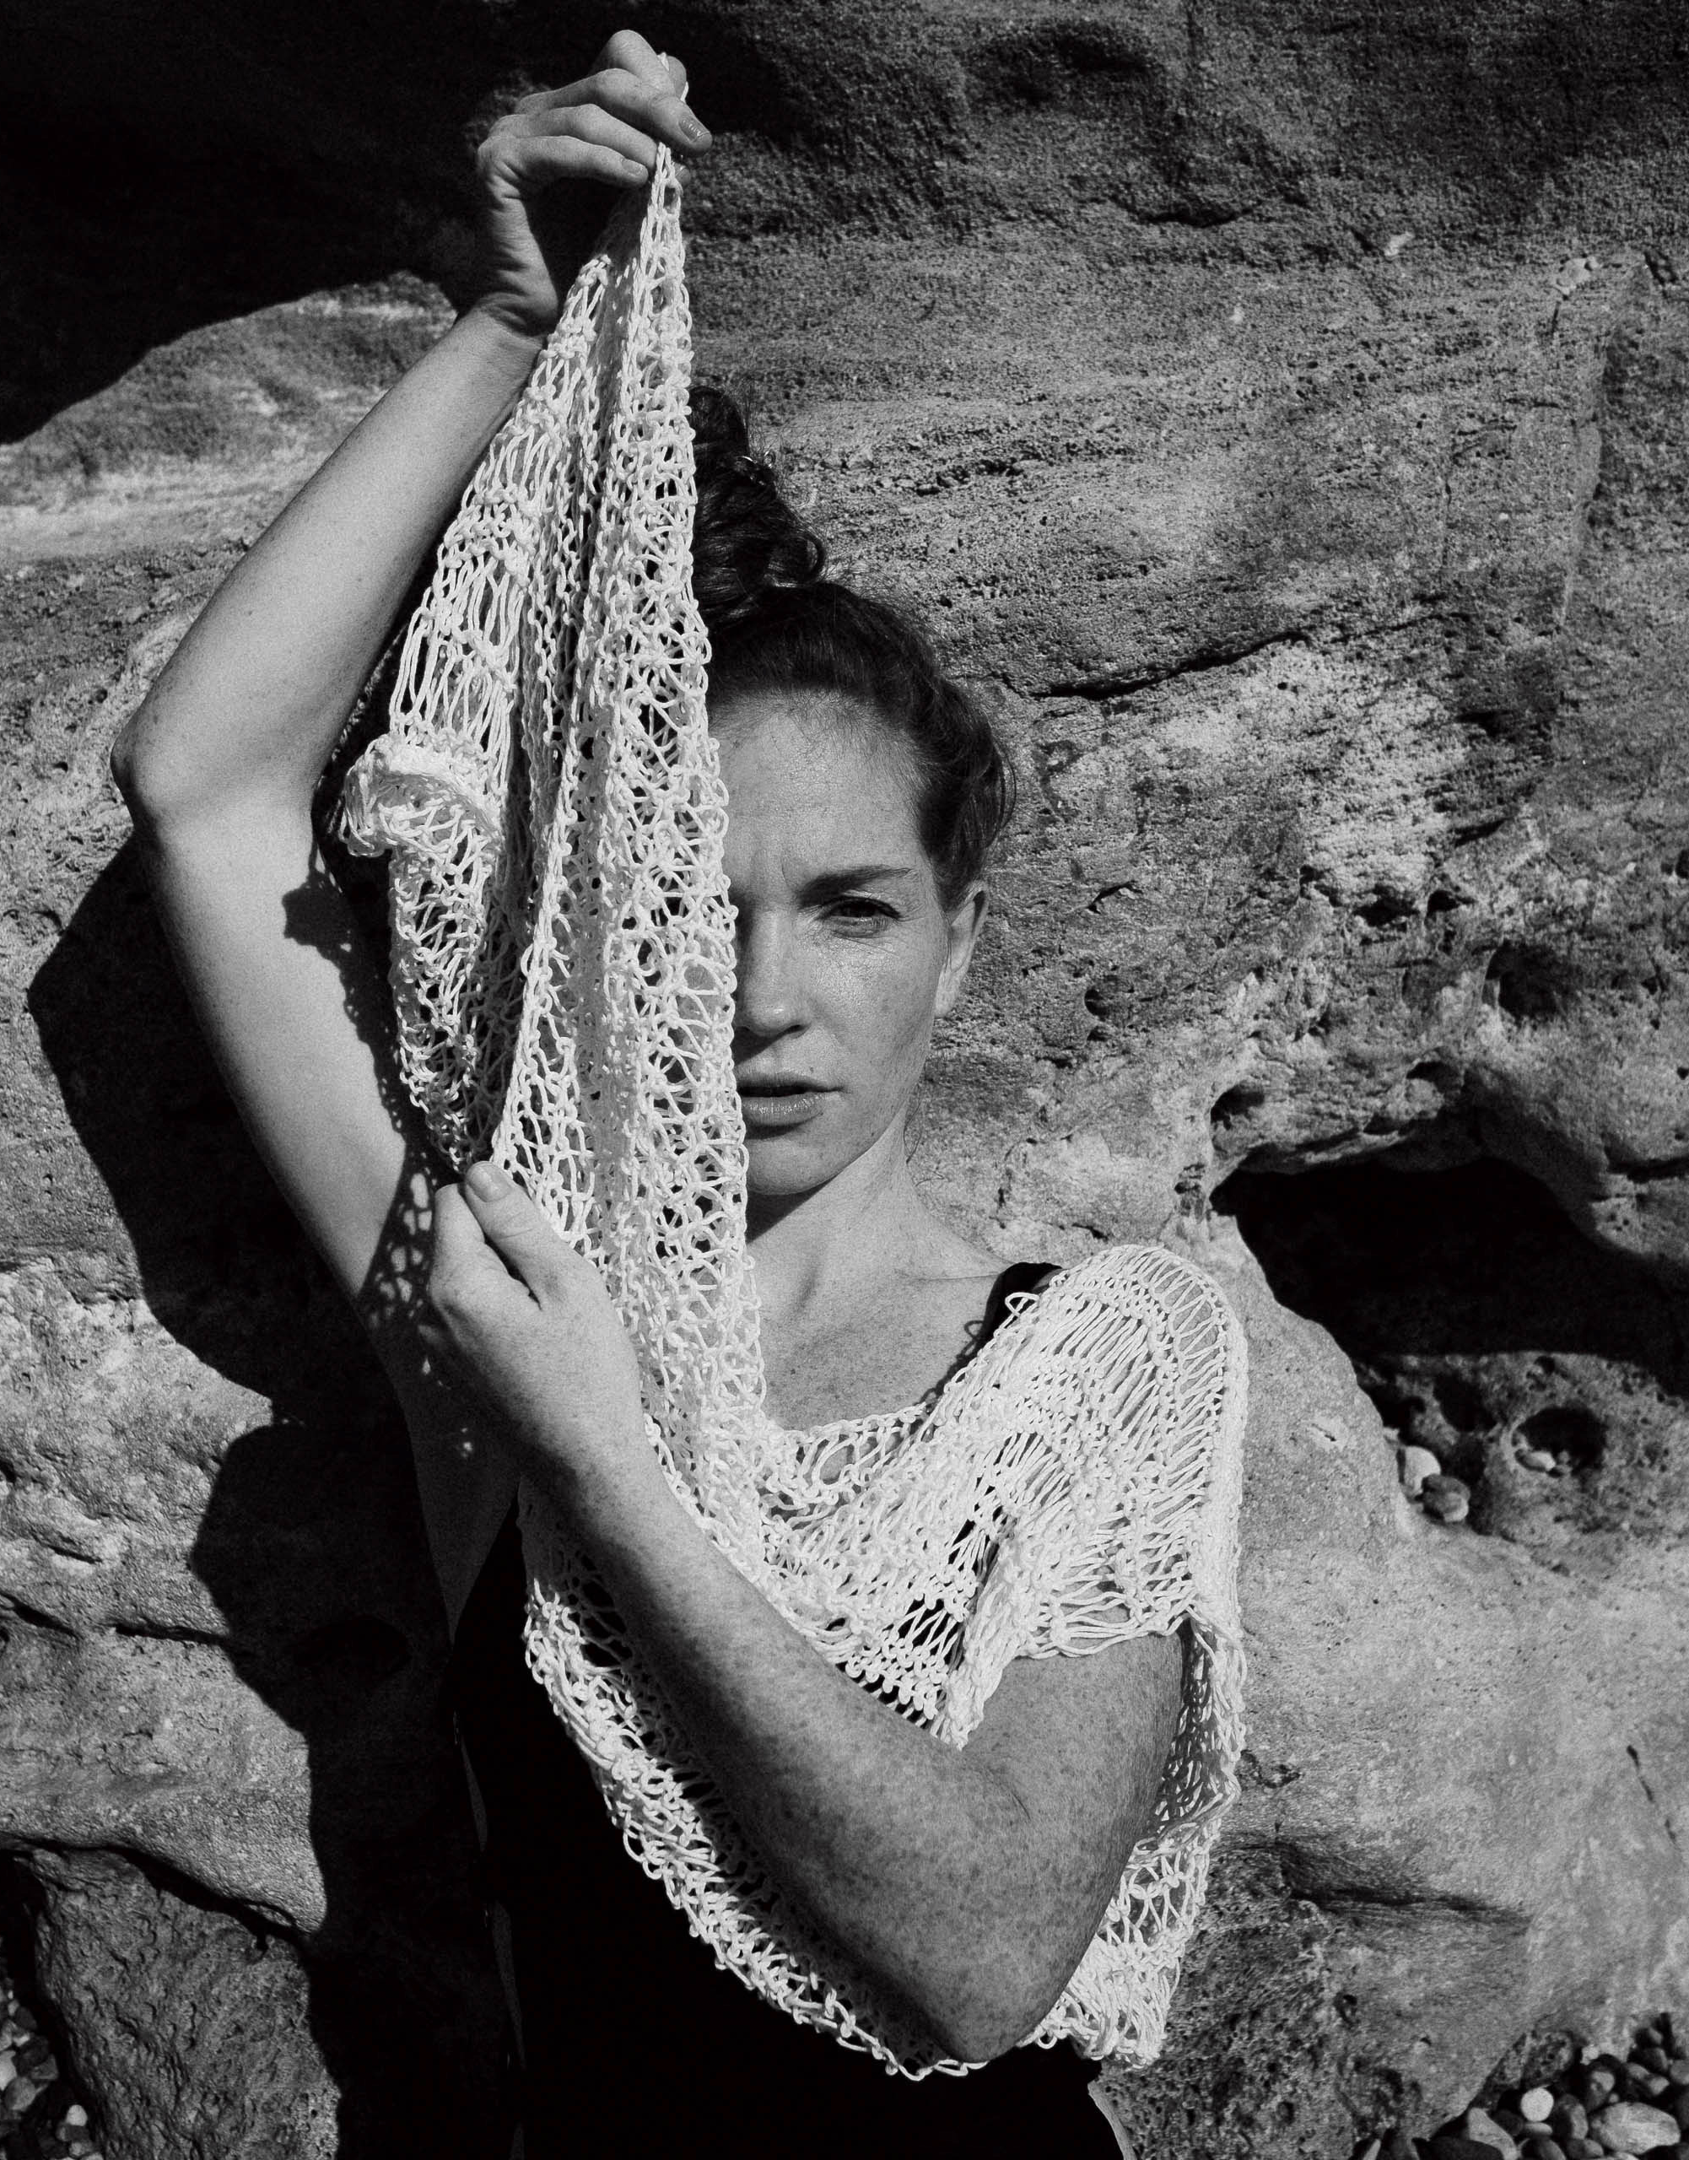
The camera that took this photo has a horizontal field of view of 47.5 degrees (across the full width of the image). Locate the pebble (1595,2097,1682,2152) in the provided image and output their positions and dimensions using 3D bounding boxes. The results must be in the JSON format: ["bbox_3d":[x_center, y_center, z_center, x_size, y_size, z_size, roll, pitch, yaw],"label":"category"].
[{"bbox_3d":[0.524,0.693,1.270,0.058,0.032,0.042,1,3,14],"label":"pebble"}]

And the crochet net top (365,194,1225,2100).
[{"bbox_3d":[-0.022,0.013,0.820,0.385,0.810,0.280,0,3,6],"label":"crochet net top"}]

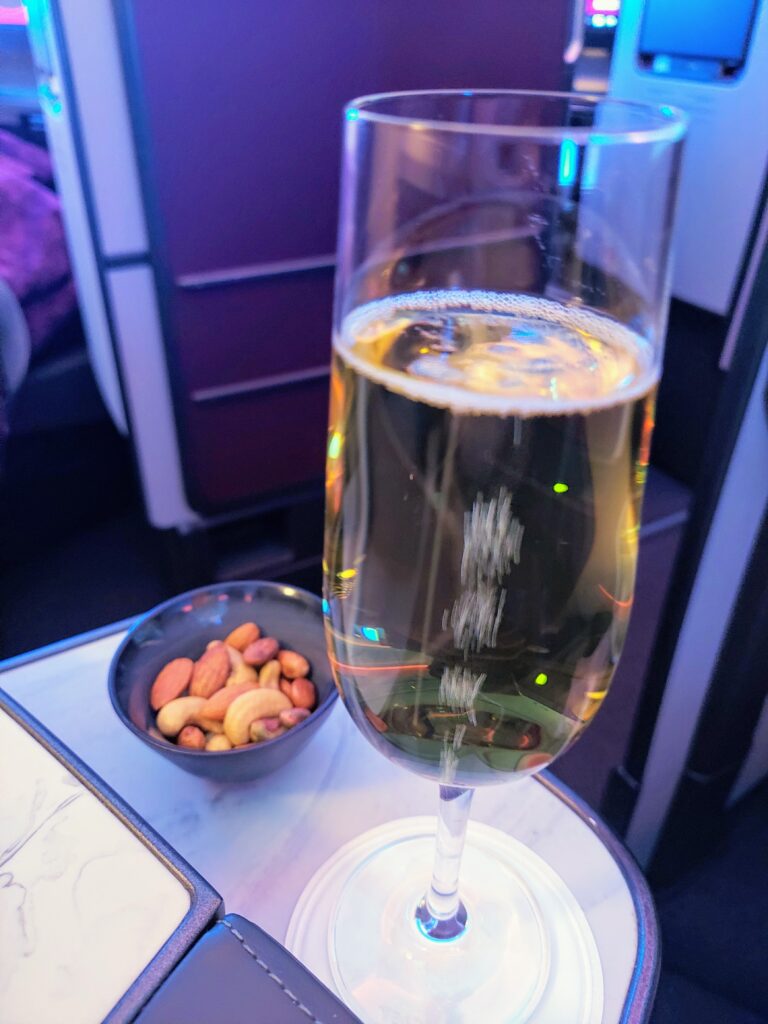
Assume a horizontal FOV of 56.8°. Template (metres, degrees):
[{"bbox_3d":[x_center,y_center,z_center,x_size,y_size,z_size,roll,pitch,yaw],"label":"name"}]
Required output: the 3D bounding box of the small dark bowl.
[{"bbox_3d":[-0.054,0.069,0.265,0.084,0.043,0.084,0,34,0],"label":"small dark bowl"}]

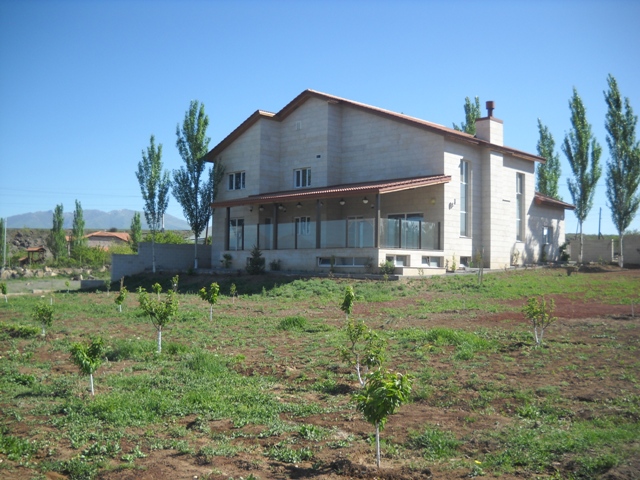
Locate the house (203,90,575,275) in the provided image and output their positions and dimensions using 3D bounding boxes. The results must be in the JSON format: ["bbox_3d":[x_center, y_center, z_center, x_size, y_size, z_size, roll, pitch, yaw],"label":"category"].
[{"bbox_3d":[4.512,-3.374,47.486,17.200,11.360,21.860,-2,-3,43],"label":"house"}]

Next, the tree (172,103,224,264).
[{"bbox_3d":[-7.955,-3.617,46.000,3.404,11.032,3.064,1,-2,0],"label":"tree"}]

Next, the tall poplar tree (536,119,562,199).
[{"bbox_3d":[18.292,-3.985,56.000,2.232,11.398,2.232,1,-2,0],"label":"tall poplar tree"}]

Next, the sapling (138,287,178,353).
[{"bbox_3d":[-2.915,1.432,12.668,0.756,1.185,0.733,1,-3,-13],"label":"sapling"}]

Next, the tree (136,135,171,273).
[{"bbox_3d":[-10.427,-2.270,44.000,2.129,8.673,2.129,1,-2,0],"label":"tree"}]

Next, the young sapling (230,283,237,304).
[{"bbox_3d":[-2.881,1.782,23.400,0.200,0.733,0.200,1,-2,0],"label":"young sapling"}]

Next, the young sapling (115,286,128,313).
[{"bbox_3d":[-6.535,1.960,23.151,0.441,0.854,0.428,1,-3,-16],"label":"young sapling"}]

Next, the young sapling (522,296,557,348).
[{"bbox_3d":[4.325,1.606,13.851,0.699,0.982,0.678,0,-3,17],"label":"young sapling"}]

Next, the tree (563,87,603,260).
[{"bbox_3d":[19.428,-4.755,52.000,2.960,12.915,2.960,1,-2,0],"label":"tree"}]

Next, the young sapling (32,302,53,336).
[{"bbox_3d":[-6.102,1.746,15.479,0.451,0.735,0.438,2,-3,-21],"label":"young sapling"}]

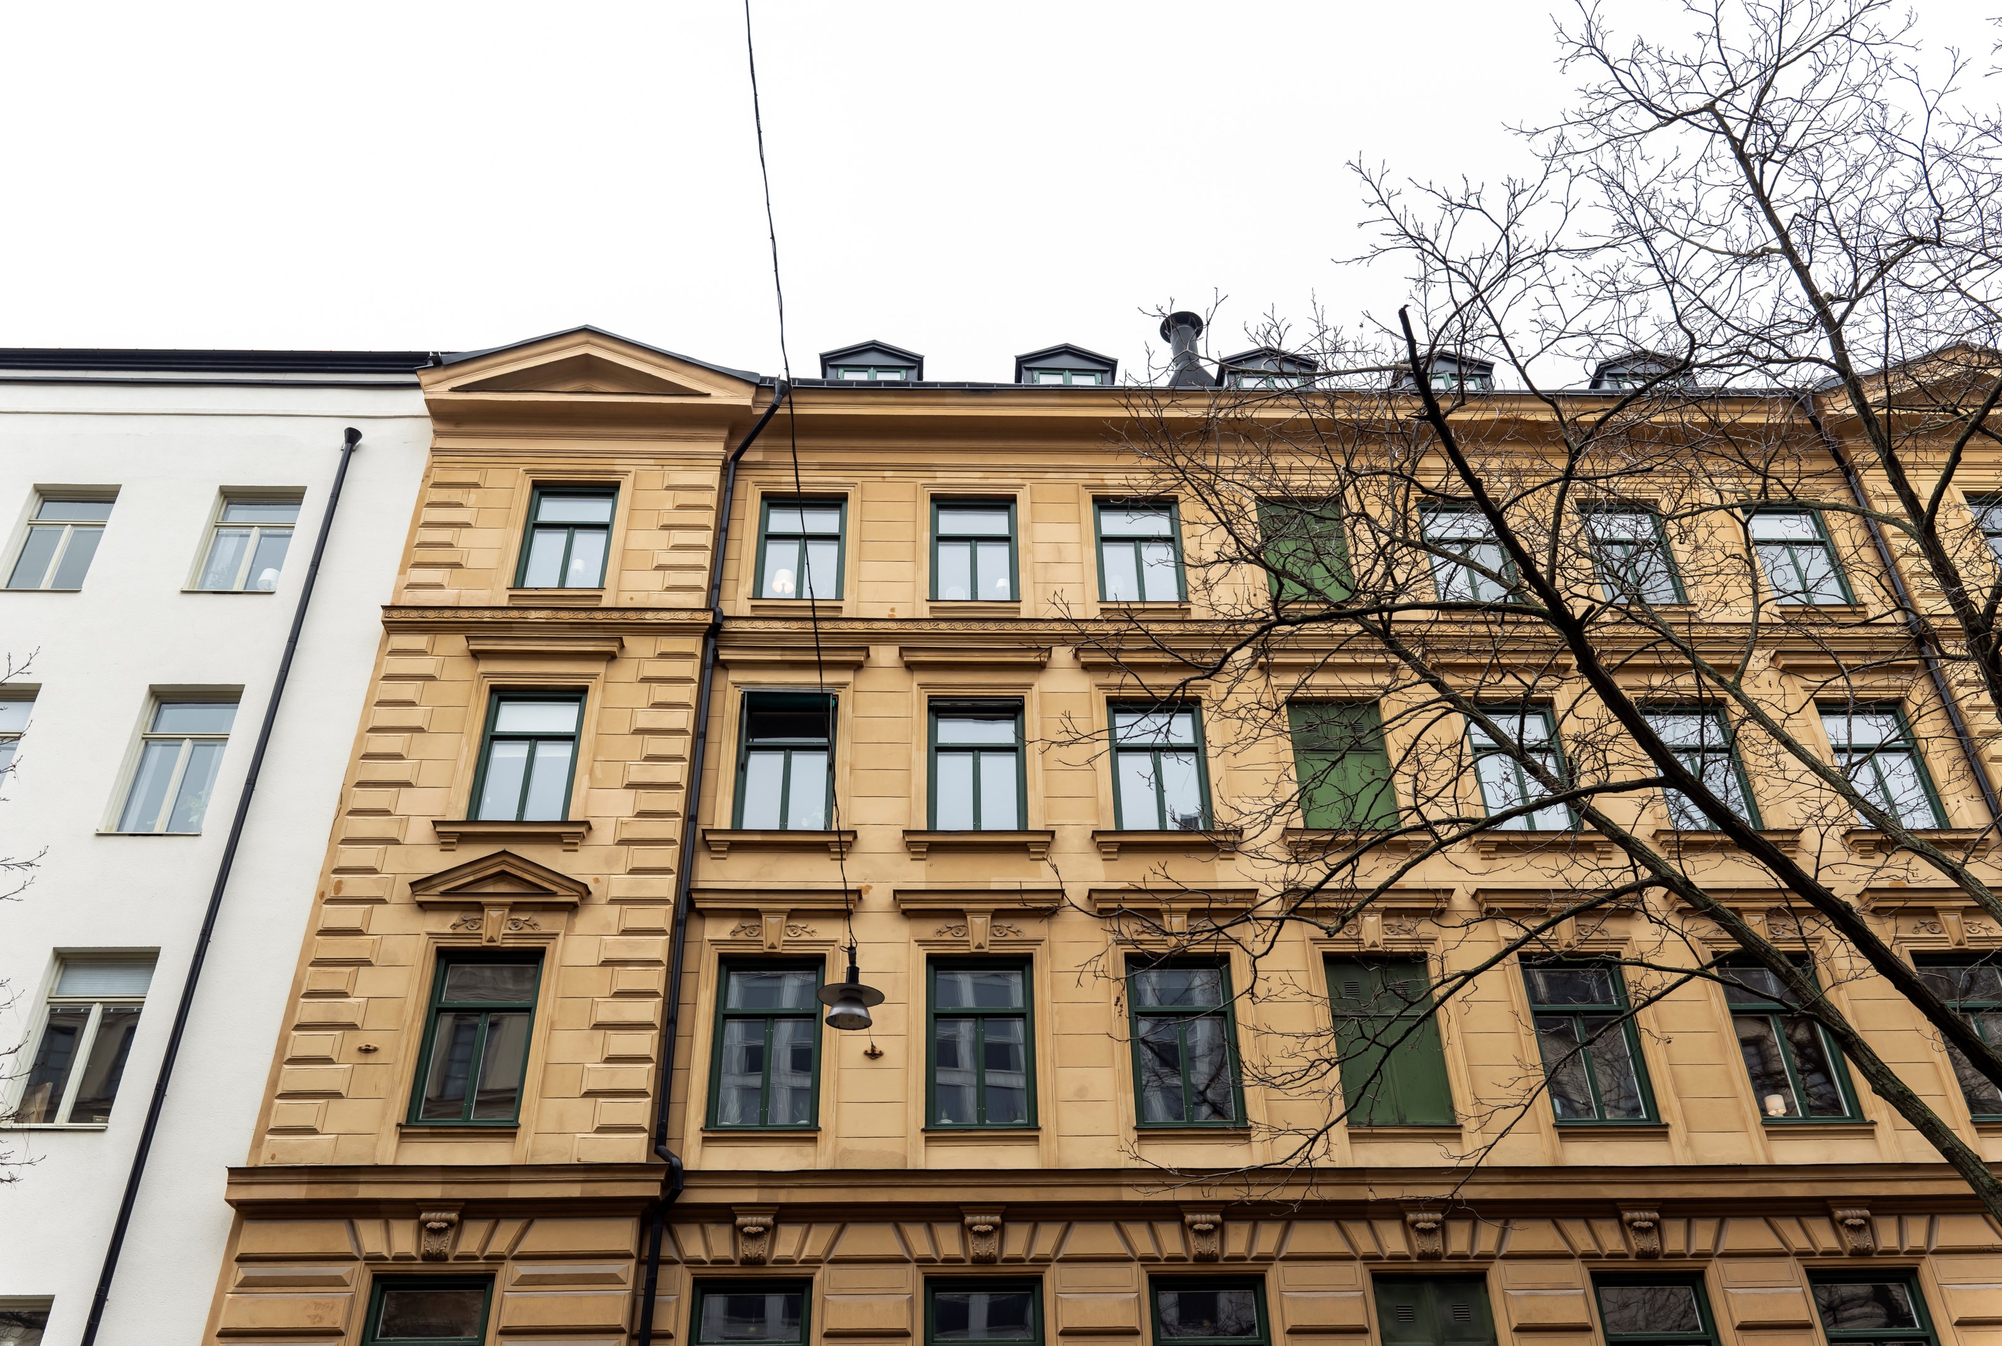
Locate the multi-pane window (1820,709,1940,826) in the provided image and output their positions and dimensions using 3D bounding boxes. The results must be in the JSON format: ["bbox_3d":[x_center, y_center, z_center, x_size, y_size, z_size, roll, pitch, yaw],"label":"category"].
[{"bbox_3d":[11.659,1.305,21.568,1.260,2.030,0.160,0,-35,-2],"label":"multi-pane window"}]

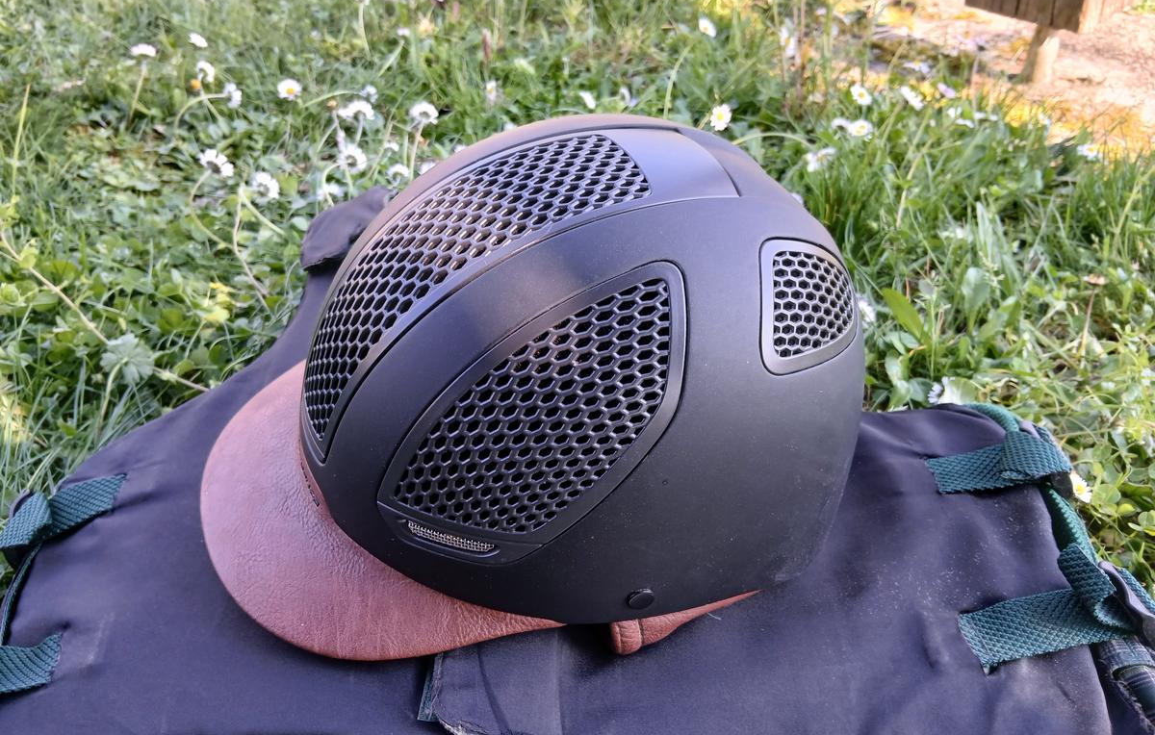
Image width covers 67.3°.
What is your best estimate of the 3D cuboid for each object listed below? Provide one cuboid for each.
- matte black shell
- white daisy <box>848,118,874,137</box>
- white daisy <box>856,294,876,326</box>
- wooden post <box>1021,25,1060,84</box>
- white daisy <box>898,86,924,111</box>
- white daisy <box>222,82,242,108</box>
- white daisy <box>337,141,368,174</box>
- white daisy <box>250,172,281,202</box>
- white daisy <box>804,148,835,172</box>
[{"bbox_3d":[0.009,-0.020,0.400,0.270,0.170,0.225,-3,36,-13],"label":"matte black shell"},{"bbox_3d":[0.245,-0.208,0.750,0.023,0.012,0.023,-9,49,0],"label":"white daisy"},{"bbox_3d":[0.192,-0.038,0.580,0.021,0.012,0.021,50,38,0],"label":"white daisy"},{"bbox_3d":[0.668,-0.450,1.250,0.036,0.085,0.036,-24,43,-30],"label":"wooden post"},{"bbox_3d":[0.296,-0.240,0.770,0.025,0.025,0.012,43,75,0],"label":"white daisy"},{"bbox_3d":[-0.315,-0.248,0.790,0.012,0.023,0.023,-9,0,-21],"label":"white daisy"},{"bbox_3d":[-0.176,-0.165,0.680,0.024,0.024,0.012,41,34,0],"label":"white daisy"},{"bbox_3d":[-0.238,-0.138,0.660,0.012,0.023,0.023,-33,90,-33],"label":"white daisy"},{"bbox_3d":[0.190,-0.163,0.680,0.024,0.012,0.024,-13,27,0],"label":"white daisy"}]

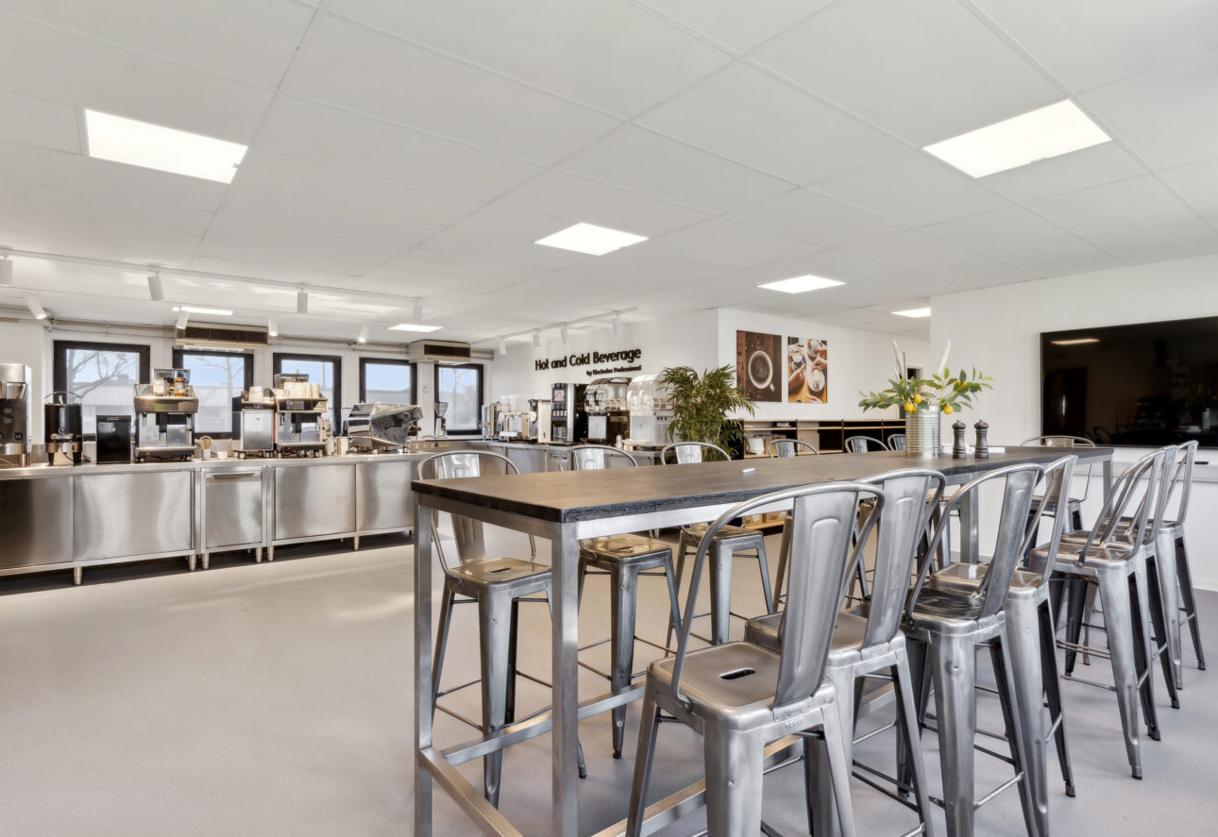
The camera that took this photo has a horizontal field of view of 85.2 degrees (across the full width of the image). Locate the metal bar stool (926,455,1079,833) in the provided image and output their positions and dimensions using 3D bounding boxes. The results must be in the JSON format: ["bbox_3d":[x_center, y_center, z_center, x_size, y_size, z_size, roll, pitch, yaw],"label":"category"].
[{"bbox_3d":[1.265,0.694,2.215,0.430,1.140,0.430,0,0,-44],"label":"metal bar stool"}]

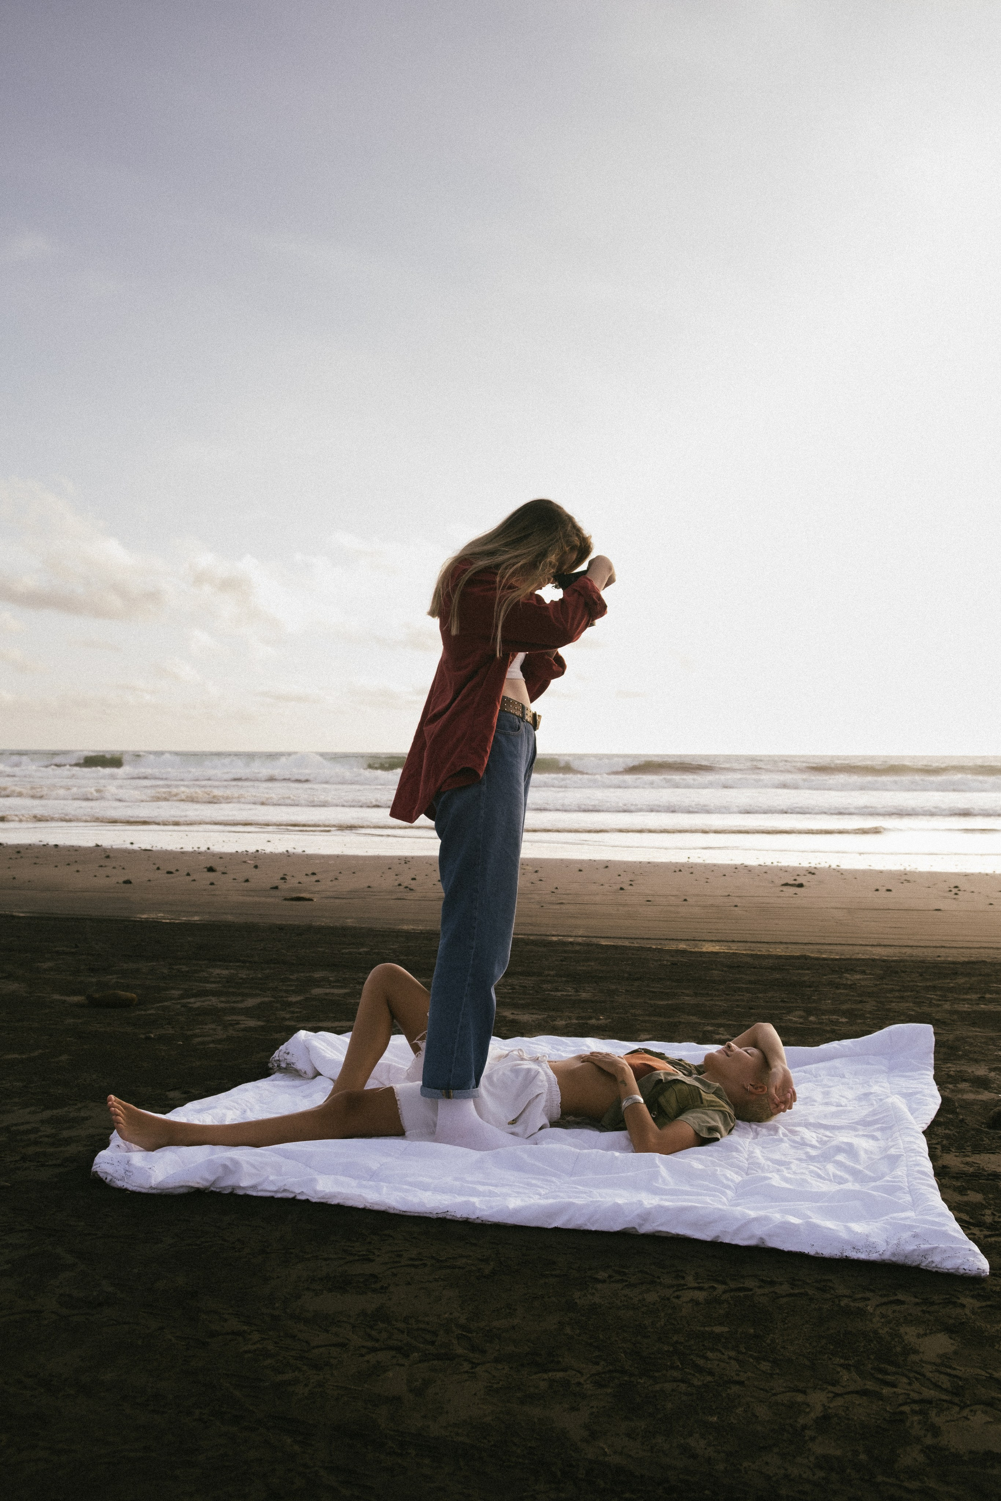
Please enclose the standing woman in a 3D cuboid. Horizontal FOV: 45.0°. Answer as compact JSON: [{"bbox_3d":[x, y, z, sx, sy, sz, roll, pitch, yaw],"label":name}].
[{"bbox_3d":[0.006,0.155,3.130,0.580,1.620,0.500,0,0,4],"label":"standing woman"}]

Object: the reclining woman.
[{"bbox_3d":[-0.090,0.775,3.130,1.740,0.380,0.560,0,0,-5],"label":"reclining woman"}]

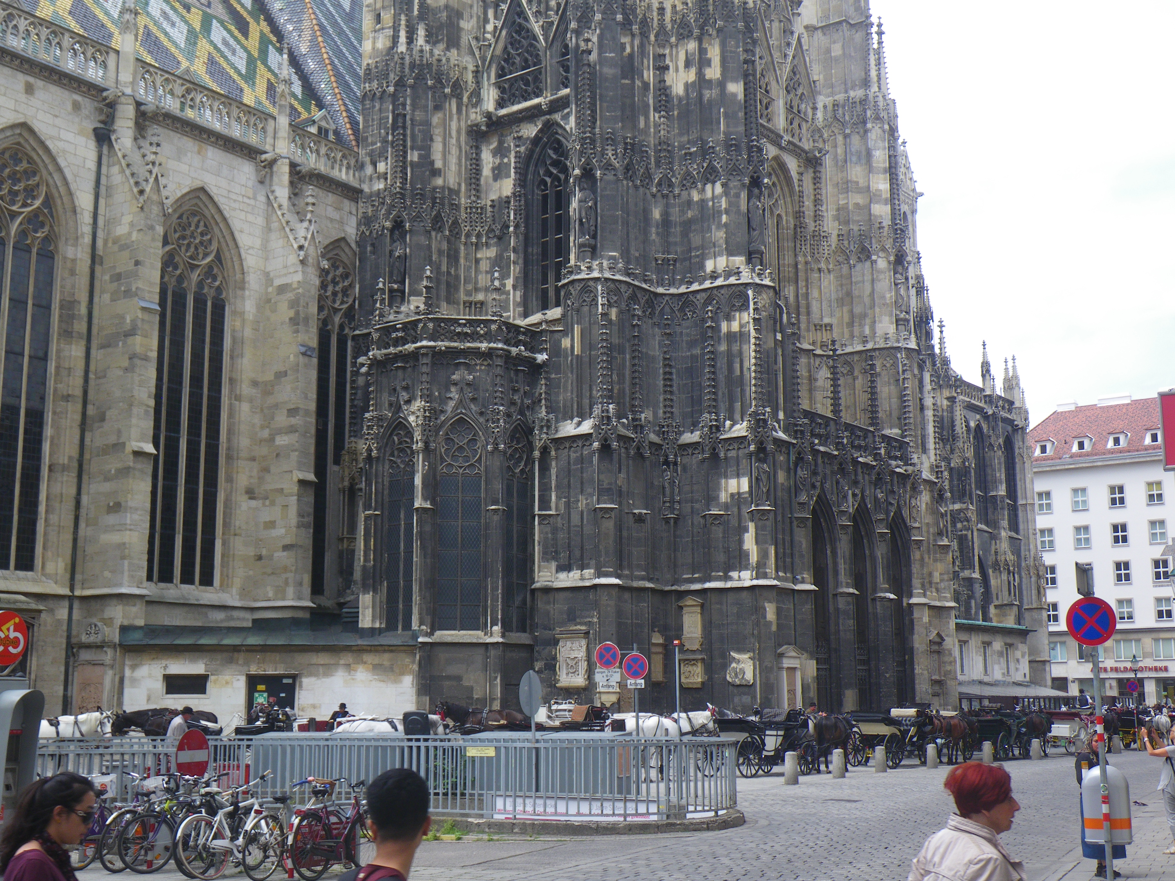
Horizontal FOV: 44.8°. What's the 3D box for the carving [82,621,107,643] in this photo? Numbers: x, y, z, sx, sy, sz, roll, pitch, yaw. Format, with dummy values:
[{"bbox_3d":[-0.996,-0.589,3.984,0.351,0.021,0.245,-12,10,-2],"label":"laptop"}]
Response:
[{"bbox_3d":[-16.050,6.252,46.459,1.050,0.680,0.250,-8,-13,36],"label":"carving"}]

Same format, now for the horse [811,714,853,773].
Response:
[{"bbox_3d":[6.785,8.359,39.431,0.620,1.600,2.100,-7,-13,33],"label":"horse"}]

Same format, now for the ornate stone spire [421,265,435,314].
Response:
[{"bbox_3d":[-5.535,-5.236,49.400,0.450,1.783,0.450,1,-11,-9],"label":"ornate stone spire"}]

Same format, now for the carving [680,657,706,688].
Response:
[{"bbox_3d":[3.589,7.897,48.472,0.870,1.030,0.300,-7,-13,33],"label":"carving"}]

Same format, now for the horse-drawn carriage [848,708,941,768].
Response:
[{"bbox_3d":[9.445,9.267,44.635,1.550,1.870,3.350,-10,-14,41],"label":"horse-drawn carriage"}]

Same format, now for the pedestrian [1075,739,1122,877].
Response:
[{"bbox_3d":[5.546,3.904,15.391,0.530,1.550,0.400,4,-11,-22],"label":"pedestrian"}]

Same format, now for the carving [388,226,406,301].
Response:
[{"bbox_3d":[-7.528,-7.037,56.477,0.650,2.950,0.600,-3,-11,12],"label":"carving"}]

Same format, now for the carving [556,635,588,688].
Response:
[{"bbox_3d":[-0.523,7.396,47.756,1.180,1.810,0.270,-8,-13,36],"label":"carving"}]

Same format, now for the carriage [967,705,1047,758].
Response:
[{"bbox_3d":[14.572,10.060,49.382,1.600,1.820,4.500,-8,-13,35],"label":"carriage"}]

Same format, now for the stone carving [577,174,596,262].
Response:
[{"bbox_3d":[-0.033,-8.038,51.265,0.650,2.950,0.600,-2,-11,10],"label":"stone carving"}]

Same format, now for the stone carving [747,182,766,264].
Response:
[{"bbox_3d":[6.156,-7.900,51.820,0.620,3.144,0.580,5,-12,-27],"label":"stone carving"}]

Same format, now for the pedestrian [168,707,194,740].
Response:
[{"bbox_3d":[-8.532,6.520,29.817,0.420,1.800,0.550,1,-11,-8],"label":"pedestrian"}]

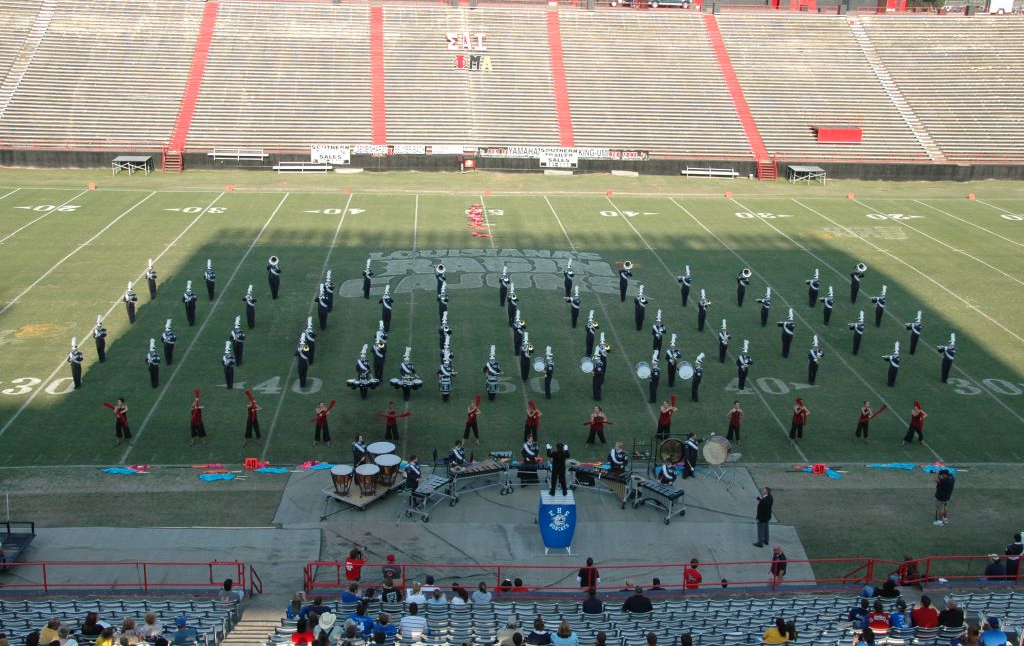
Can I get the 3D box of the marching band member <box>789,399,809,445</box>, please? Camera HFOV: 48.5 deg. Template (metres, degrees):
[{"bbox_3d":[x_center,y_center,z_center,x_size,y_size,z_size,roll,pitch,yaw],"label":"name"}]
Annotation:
[{"bbox_3d":[10.028,3.411,39.702,0.700,1.686,0.500,-4,18,-18],"label":"marching band member"}]

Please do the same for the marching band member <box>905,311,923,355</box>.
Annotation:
[{"bbox_3d":[17.283,0.446,48.791,0.680,1.957,0.480,0,17,-4],"label":"marching band member"}]

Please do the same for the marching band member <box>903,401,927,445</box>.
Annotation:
[{"bbox_3d":[14.406,3.575,40.618,0.780,1.619,0.420,2,17,1],"label":"marching band member"}]

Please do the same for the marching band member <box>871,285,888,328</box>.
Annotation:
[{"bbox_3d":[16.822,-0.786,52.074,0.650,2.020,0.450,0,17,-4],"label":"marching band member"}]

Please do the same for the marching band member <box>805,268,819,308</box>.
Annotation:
[{"bbox_3d":[14.970,-1.784,56.527,0.742,1.978,0.515,0,17,-4],"label":"marching band member"}]

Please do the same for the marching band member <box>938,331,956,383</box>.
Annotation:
[{"bbox_3d":[17.373,1.403,45.391,0.620,2.080,0.440,0,17,-4],"label":"marching band member"}]

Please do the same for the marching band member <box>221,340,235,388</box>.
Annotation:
[{"bbox_3d":[-10.686,1.632,42.863,0.550,1.910,0.580,0,17,-4],"label":"marching band member"}]

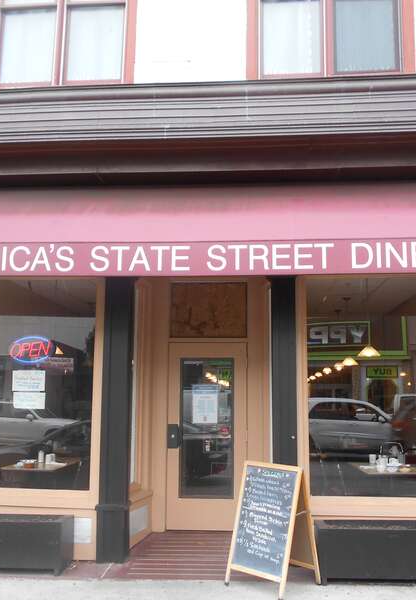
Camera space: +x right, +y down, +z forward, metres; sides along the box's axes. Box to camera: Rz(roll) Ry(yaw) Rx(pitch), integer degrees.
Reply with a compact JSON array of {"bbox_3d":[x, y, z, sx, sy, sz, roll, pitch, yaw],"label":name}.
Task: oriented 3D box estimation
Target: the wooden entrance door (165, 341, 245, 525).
[{"bbox_3d":[-0.008,1.547,6.926,0.910,2.120,0.050,0,-10,4],"label":"wooden entrance door"}]

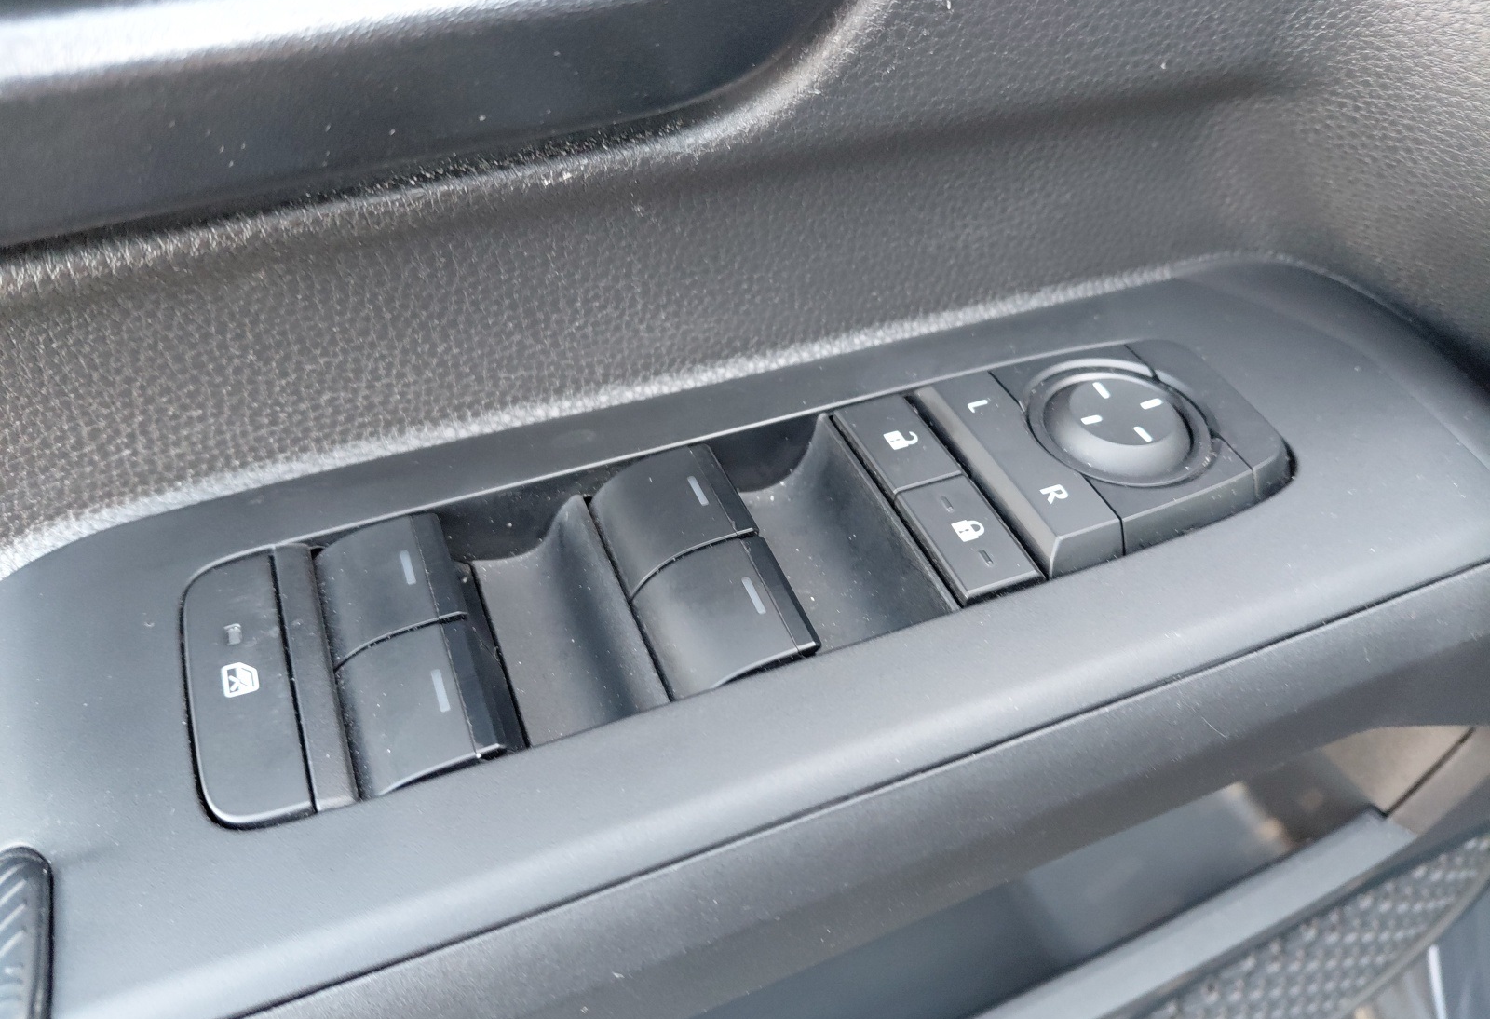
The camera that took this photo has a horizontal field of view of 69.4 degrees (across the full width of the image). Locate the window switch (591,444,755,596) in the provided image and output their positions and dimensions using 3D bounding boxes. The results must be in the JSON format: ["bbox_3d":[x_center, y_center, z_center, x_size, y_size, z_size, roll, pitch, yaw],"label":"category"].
[{"bbox_3d":[-0.014,0.002,0.190,0.024,0.011,0.025,-15,50,-18],"label":"window switch"}]

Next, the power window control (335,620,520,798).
[{"bbox_3d":[-0.047,0.030,0.159,0.022,0.011,0.025,-15,50,-18],"label":"power window control"}]

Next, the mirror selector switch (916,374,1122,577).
[{"bbox_3d":[0.053,-0.008,0.212,0.017,0.007,0.048,-15,49,-19],"label":"mirror selector switch"}]

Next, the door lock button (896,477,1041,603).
[{"bbox_3d":[0.037,0.006,0.185,0.015,0.007,0.025,-15,50,-18],"label":"door lock button"}]

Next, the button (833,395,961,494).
[{"bbox_3d":[0.028,-0.011,0.201,0.015,0.007,0.025,-15,50,-18],"label":"button"}]

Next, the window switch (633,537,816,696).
[{"bbox_3d":[-0.004,0.019,0.174,0.024,0.013,0.025,-15,50,-18],"label":"window switch"}]

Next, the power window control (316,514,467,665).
[{"bbox_3d":[-0.057,0.014,0.175,0.022,0.011,0.024,-15,50,-18],"label":"power window control"}]

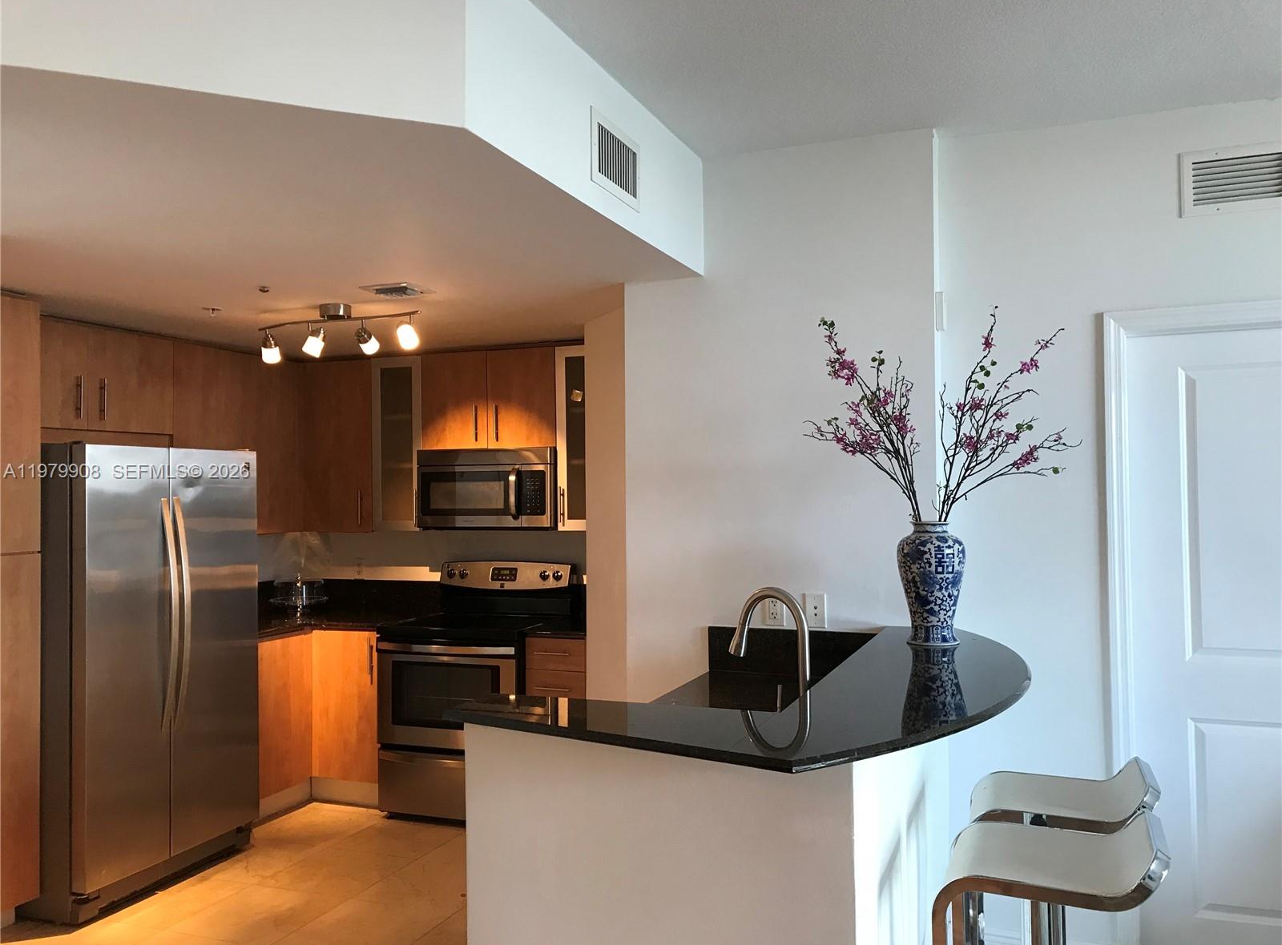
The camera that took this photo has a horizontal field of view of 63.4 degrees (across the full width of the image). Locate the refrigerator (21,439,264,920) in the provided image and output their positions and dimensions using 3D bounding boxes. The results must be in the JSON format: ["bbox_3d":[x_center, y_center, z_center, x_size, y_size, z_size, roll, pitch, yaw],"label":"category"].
[{"bbox_3d":[-2.179,0.786,4.276,0.820,1.760,0.925,-1,-1,19],"label":"refrigerator"}]

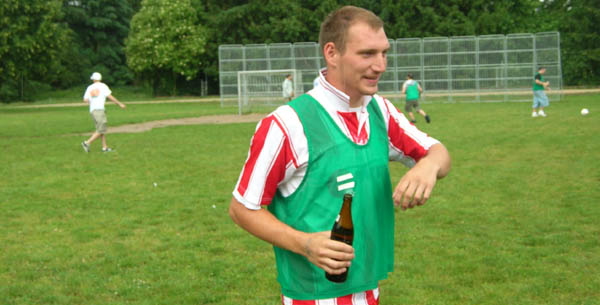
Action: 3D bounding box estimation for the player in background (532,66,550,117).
[{"bbox_3d":[8.606,-2.144,32.074,0.550,1.760,0.500,0,5,18],"label":"player in background"}]

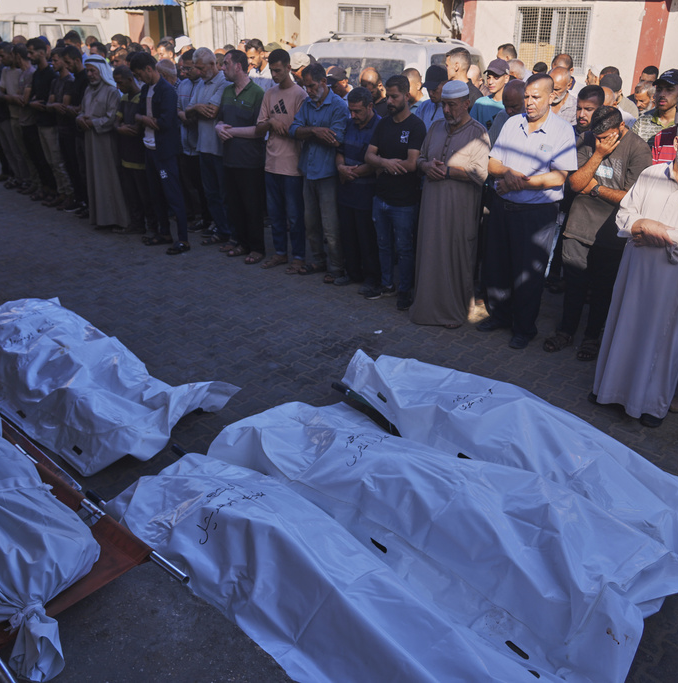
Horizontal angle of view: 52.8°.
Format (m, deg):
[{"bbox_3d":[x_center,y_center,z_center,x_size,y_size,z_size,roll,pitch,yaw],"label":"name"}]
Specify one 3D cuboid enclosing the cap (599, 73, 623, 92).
[{"bbox_3d":[2.082,-1.980,5.282,0.180,0.150,0.260,20,47,36],"label":"cap"}]

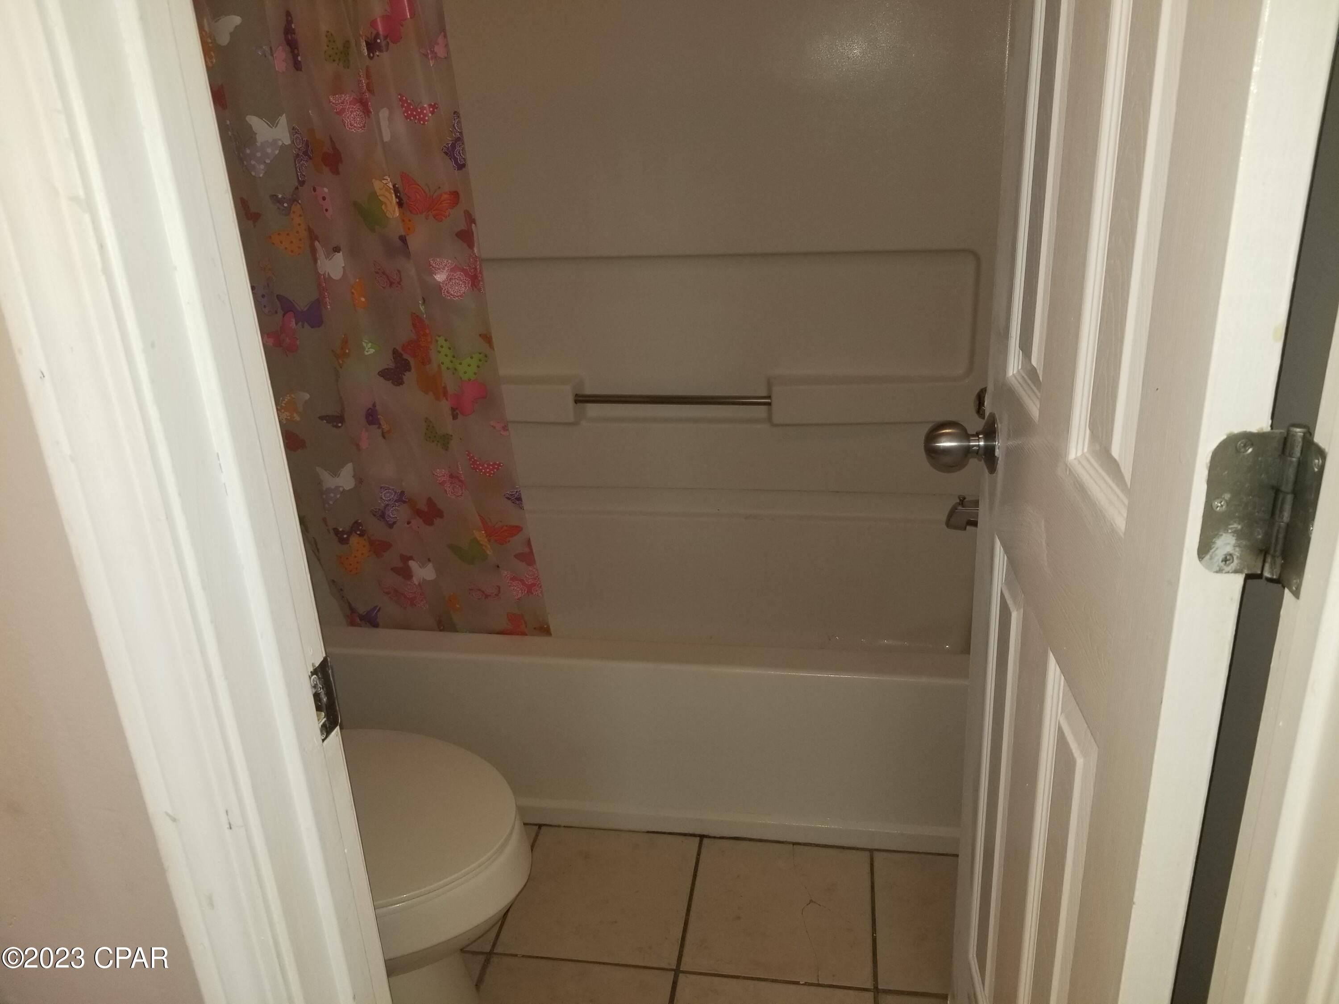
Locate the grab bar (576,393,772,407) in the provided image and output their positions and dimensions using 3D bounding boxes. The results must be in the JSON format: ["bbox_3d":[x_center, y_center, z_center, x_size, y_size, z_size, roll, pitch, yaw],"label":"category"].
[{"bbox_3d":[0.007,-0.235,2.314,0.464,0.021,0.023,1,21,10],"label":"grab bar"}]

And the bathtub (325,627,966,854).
[{"bbox_3d":[-0.029,0.318,2.208,1.520,0.375,0.770,1,21,10],"label":"bathtub"}]

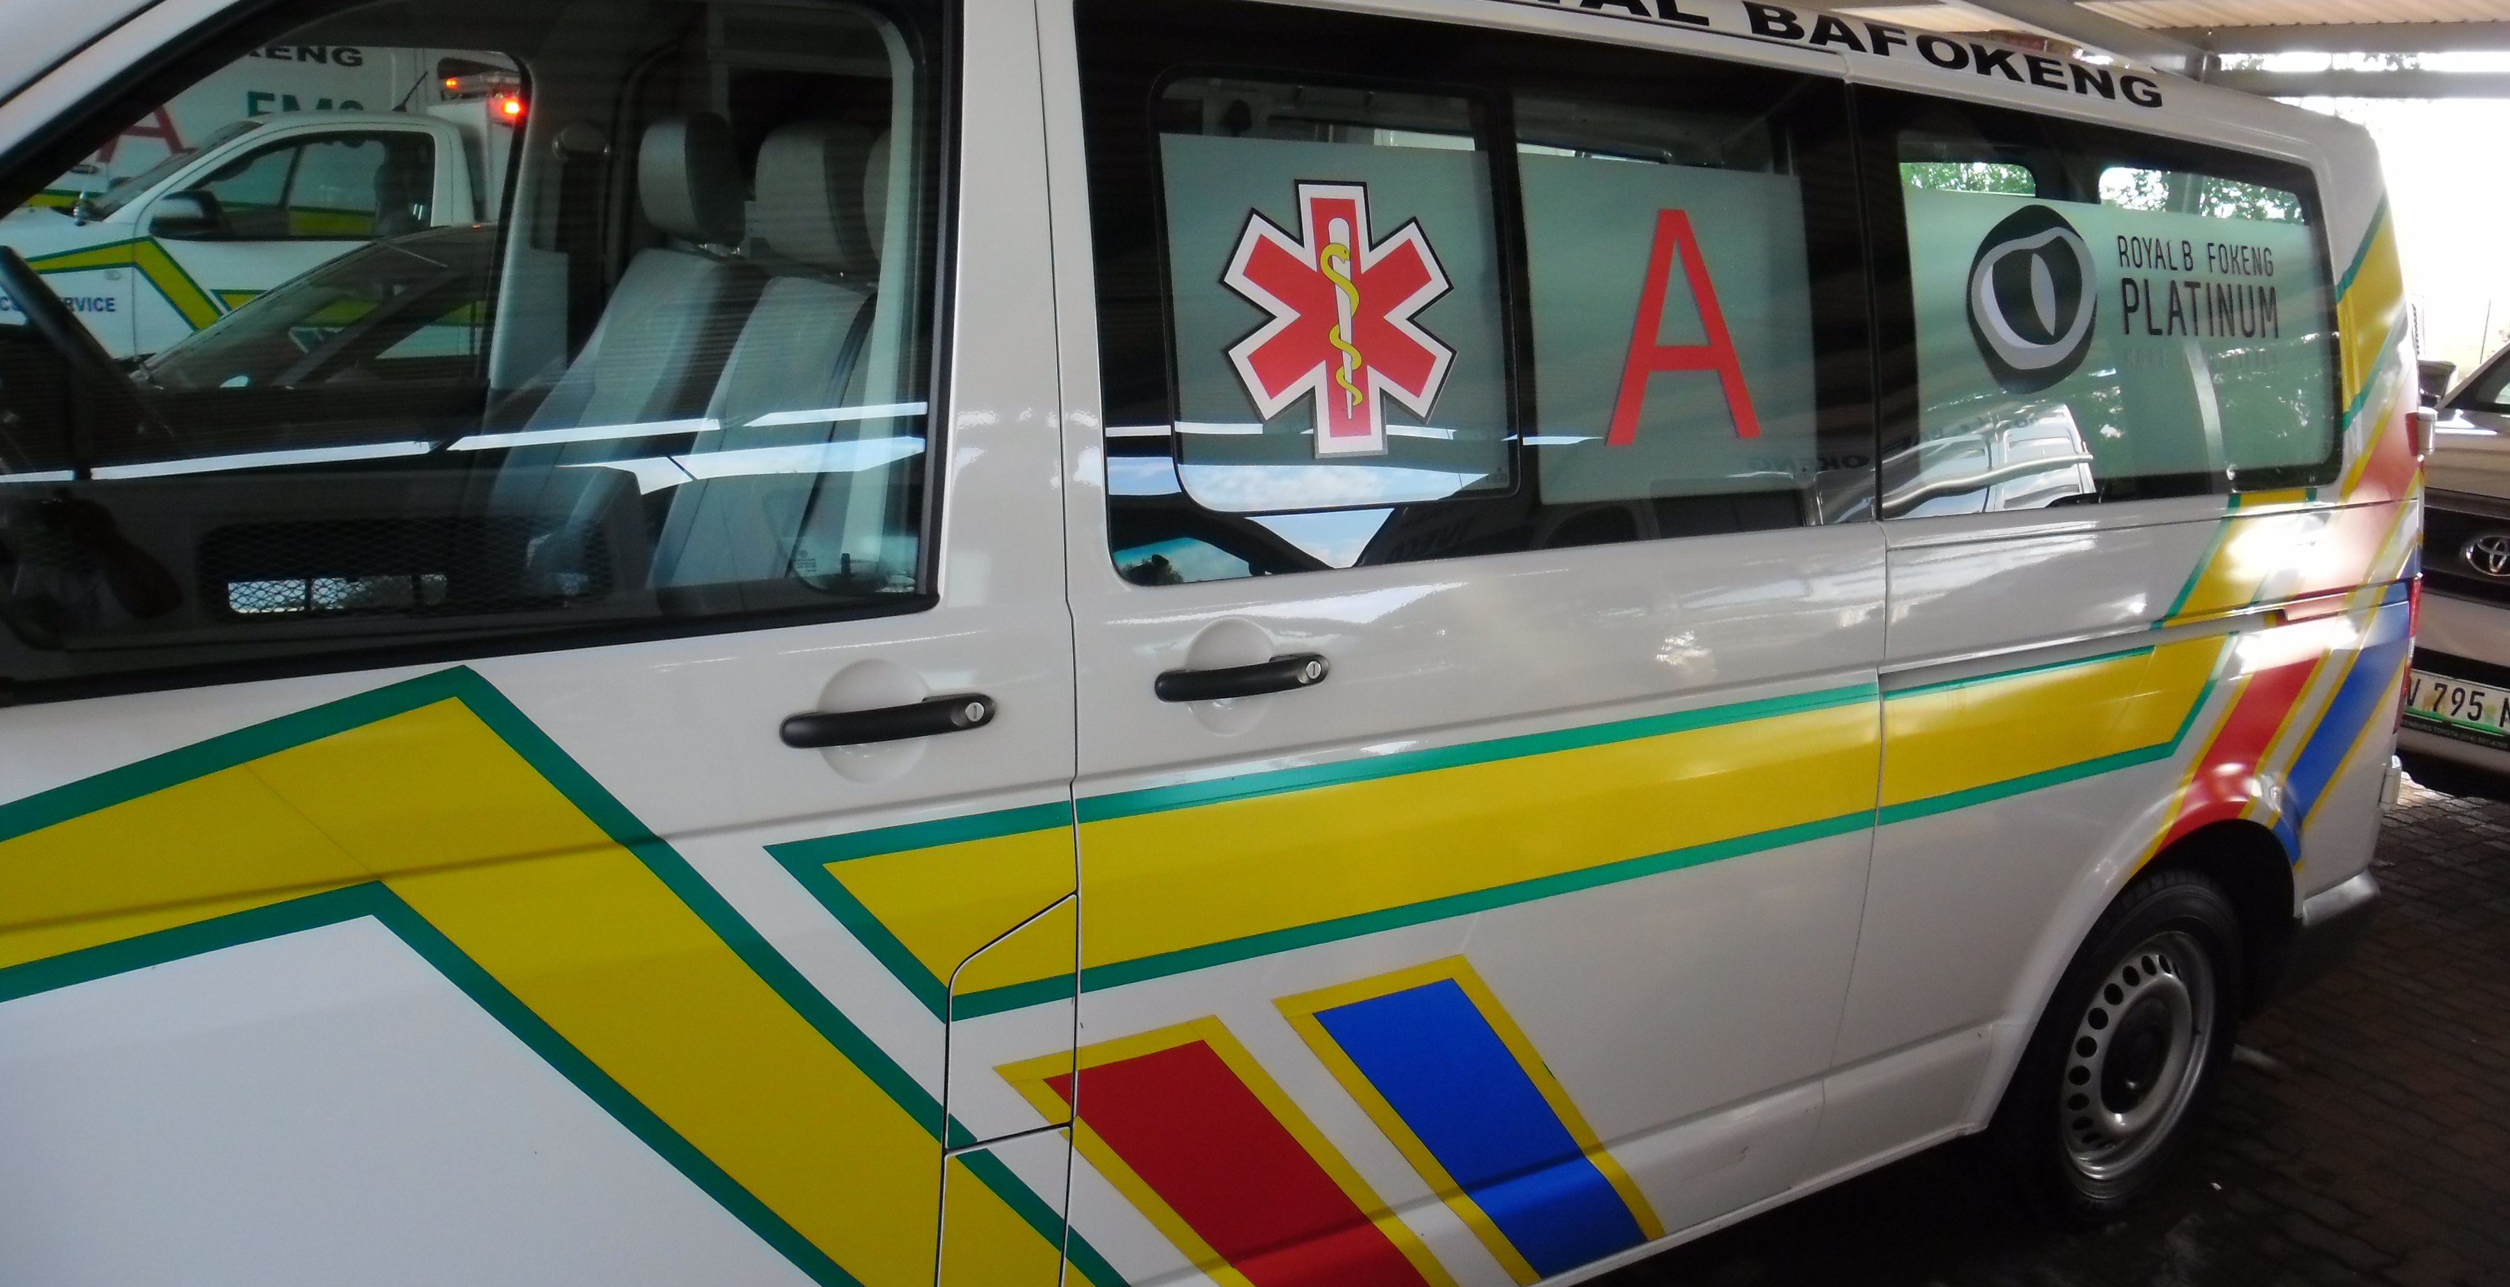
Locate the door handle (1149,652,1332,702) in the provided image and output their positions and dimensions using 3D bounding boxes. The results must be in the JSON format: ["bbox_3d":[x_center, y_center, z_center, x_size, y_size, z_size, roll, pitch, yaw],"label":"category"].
[{"bbox_3d":[-0.015,0.034,2.019,0.215,0.036,0.045,-6,15,-34],"label":"door handle"}]

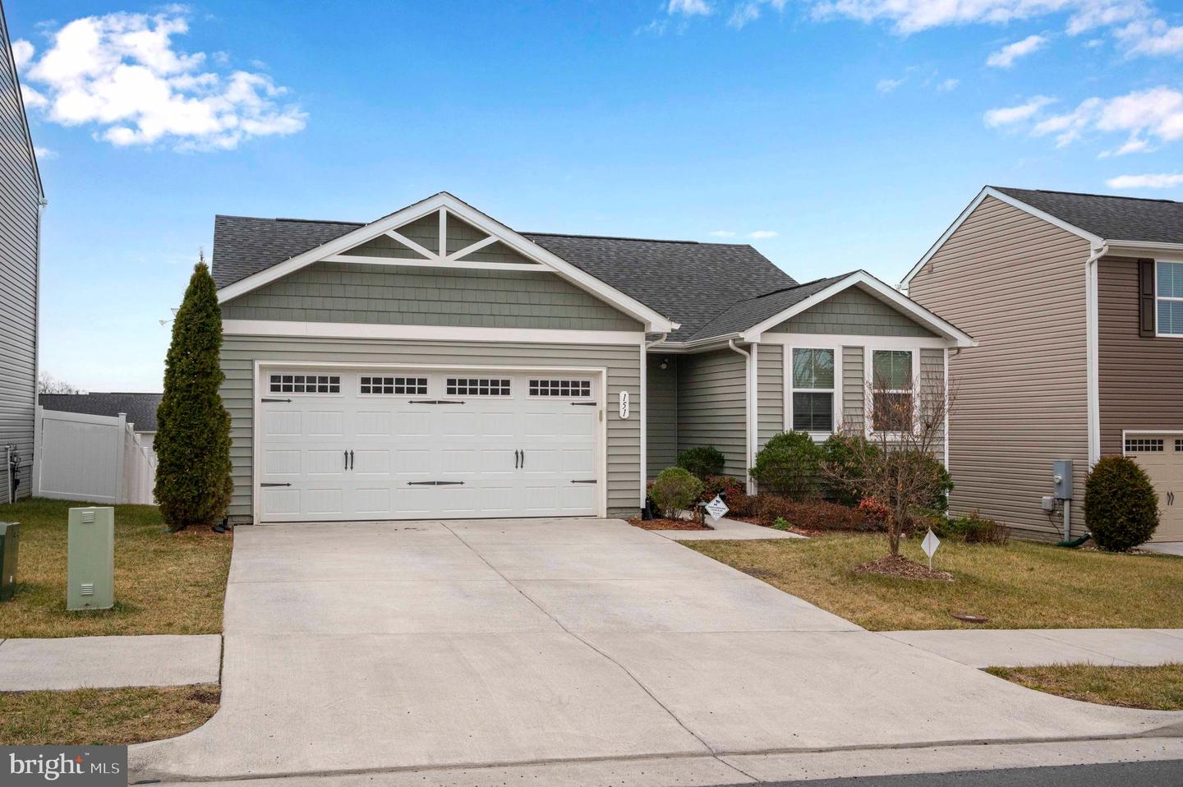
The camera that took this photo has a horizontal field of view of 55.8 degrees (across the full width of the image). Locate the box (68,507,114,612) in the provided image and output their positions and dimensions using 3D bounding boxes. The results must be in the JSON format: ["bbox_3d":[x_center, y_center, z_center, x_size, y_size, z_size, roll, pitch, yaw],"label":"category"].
[{"bbox_3d":[-4.269,1.400,9.539,0.330,0.860,0.320,1,-2,-17],"label":"box"}]

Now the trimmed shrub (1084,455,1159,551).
[{"bbox_3d":[9.695,2.000,20.403,1.250,1.750,1.250,1,-2,-17],"label":"trimmed shrub"}]

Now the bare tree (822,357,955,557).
[{"bbox_3d":[3.695,0.787,13.884,1.650,2.440,1.550,1,-2,-17],"label":"bare tree"}]

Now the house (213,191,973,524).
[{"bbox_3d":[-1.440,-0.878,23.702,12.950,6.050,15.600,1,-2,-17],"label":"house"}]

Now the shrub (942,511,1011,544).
[{"bbox_3d":[5.927,2.079,17.272,1.100,0.530,0.900,1,-2,-17],"label":"shrub"}]

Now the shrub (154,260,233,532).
[{"bbox_3d":[-5.026,0.018,14.119,0.950,3.460,0.950,1,-2,-17],"label":"shrub"}]

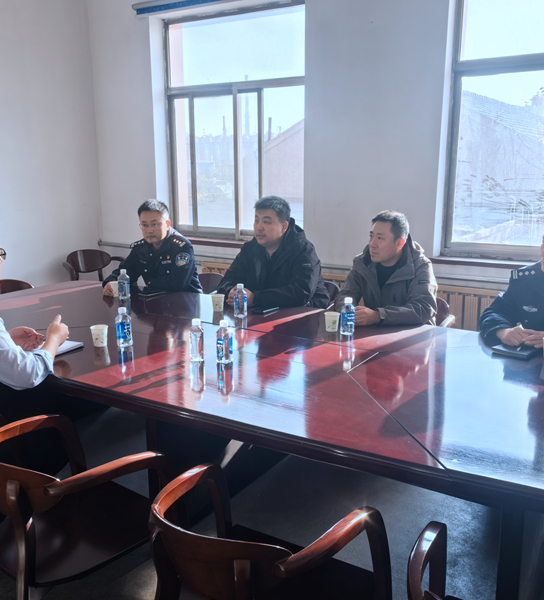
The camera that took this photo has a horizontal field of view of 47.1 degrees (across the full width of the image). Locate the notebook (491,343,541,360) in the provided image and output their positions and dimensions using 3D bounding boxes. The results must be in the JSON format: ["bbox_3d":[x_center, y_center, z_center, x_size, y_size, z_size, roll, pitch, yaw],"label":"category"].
[{"bbox_3d":[1.025,0.200,2.574,0.145,0.021,0.206,12,17,44],"label":"notebook"}]

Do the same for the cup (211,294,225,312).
[{"bbox_3d":[-0.282,0.017,3.282,0.073,0.080,0.073,-1,12,-5],"label":"cup"}]

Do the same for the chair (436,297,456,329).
[{"bbox_3d":[0.725,0.379,3.381,0.550,0.790,0.550,9,15,34],"label":"chair"}]

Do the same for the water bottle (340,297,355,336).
[{"bbox_3d":[0.346,0.075,2.822,0.065,0.162,0.065,1,12,7],"label":"water bottle"}]

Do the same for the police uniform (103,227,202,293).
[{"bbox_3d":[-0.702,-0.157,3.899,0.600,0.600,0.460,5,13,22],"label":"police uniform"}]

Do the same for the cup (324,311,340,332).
[{"bbox_3d":[0.272,0.102,2.819,0.072,0.079,0.072,0,13,0],"label":"cup"}]

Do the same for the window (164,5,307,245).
[{"bbox_3d":[-0.270,-1.423,5.181,1.478,1.841,0.100,7,14,31],"label":"window"}]

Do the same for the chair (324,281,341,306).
[{"bbox_3d":[0.168,0.286,3.796,0.550,0.790,0.550,9,15,34],"label":"chair"}]

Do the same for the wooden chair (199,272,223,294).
[{"bbox_3d":[-0.492,0.234,4.033,0.550,0.790,0.550,9,15,34],"label":"wooden chair"}]

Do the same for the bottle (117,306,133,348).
[{"bbox_3d":[-0.614,0.111,2.597,0.064,0.160,0.064,0,13,0],"label":"bottle"}]

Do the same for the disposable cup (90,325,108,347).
[{"bbox_3d":[-0.716,0.151,2.600,0.072,0.079,0.072,0,13,0],"label":"disposable cup"}]

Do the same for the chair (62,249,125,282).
[{"bbox_3d":[-1.419,0.003,5.222,0.550,0.790,0.550,-8,15,-33],"label":"chair"}]

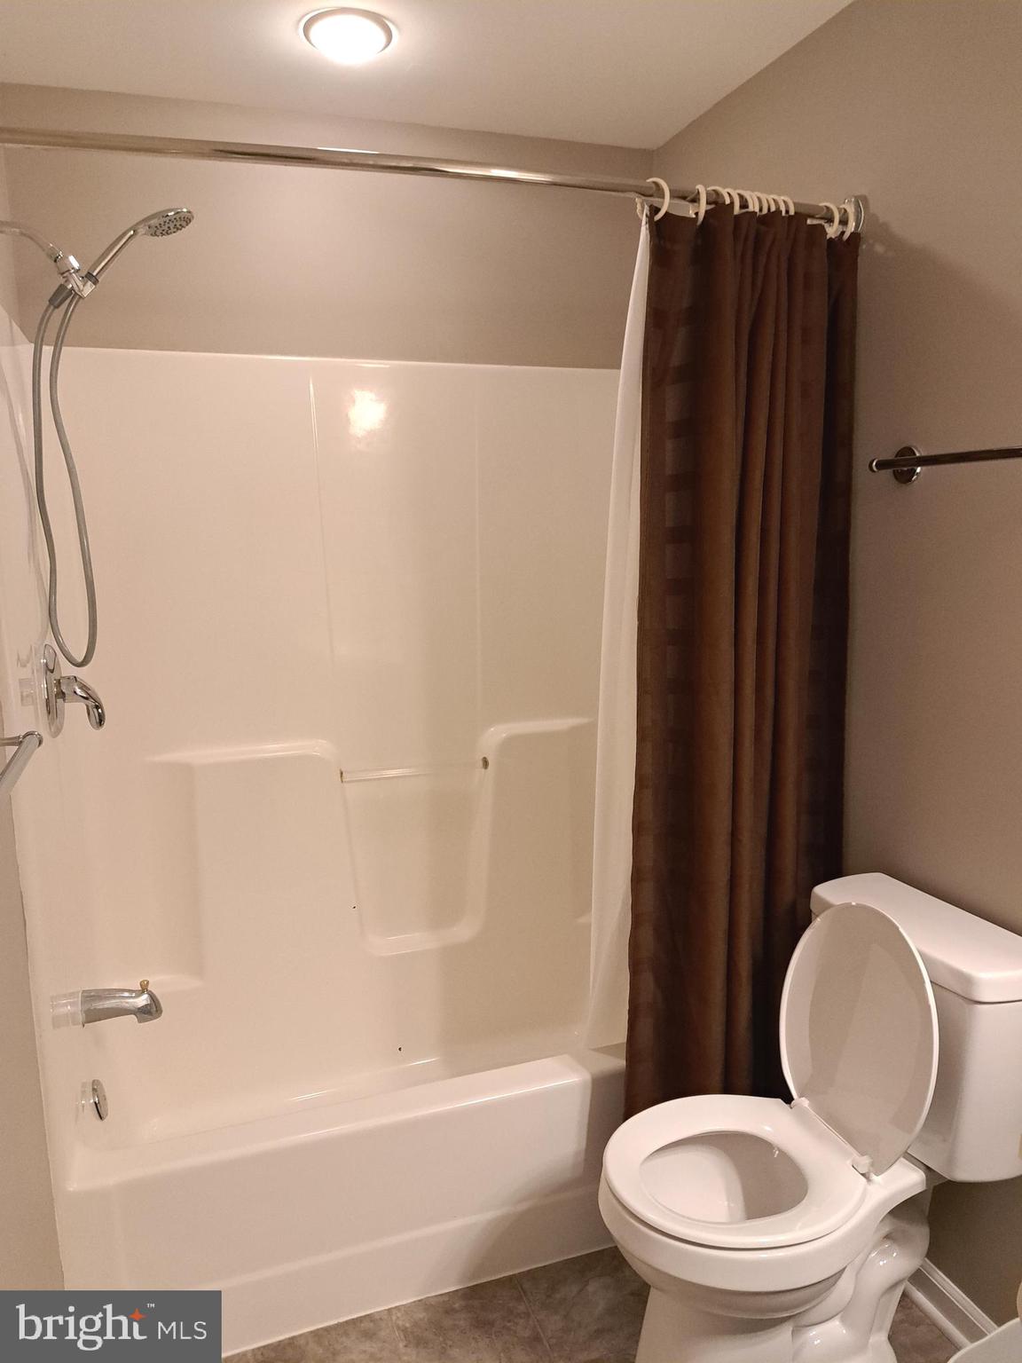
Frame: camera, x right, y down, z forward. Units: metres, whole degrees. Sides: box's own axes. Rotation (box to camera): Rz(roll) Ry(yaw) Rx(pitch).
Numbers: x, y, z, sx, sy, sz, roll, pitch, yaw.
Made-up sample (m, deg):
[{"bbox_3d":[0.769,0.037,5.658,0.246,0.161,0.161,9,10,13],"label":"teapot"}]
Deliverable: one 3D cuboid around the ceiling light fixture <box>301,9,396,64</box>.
[{"bbox_3d":[-0.308,-1.223,1.817,0.180,0.040,0.180,-5,11,-18],"label":"ceiling light fixture"}]

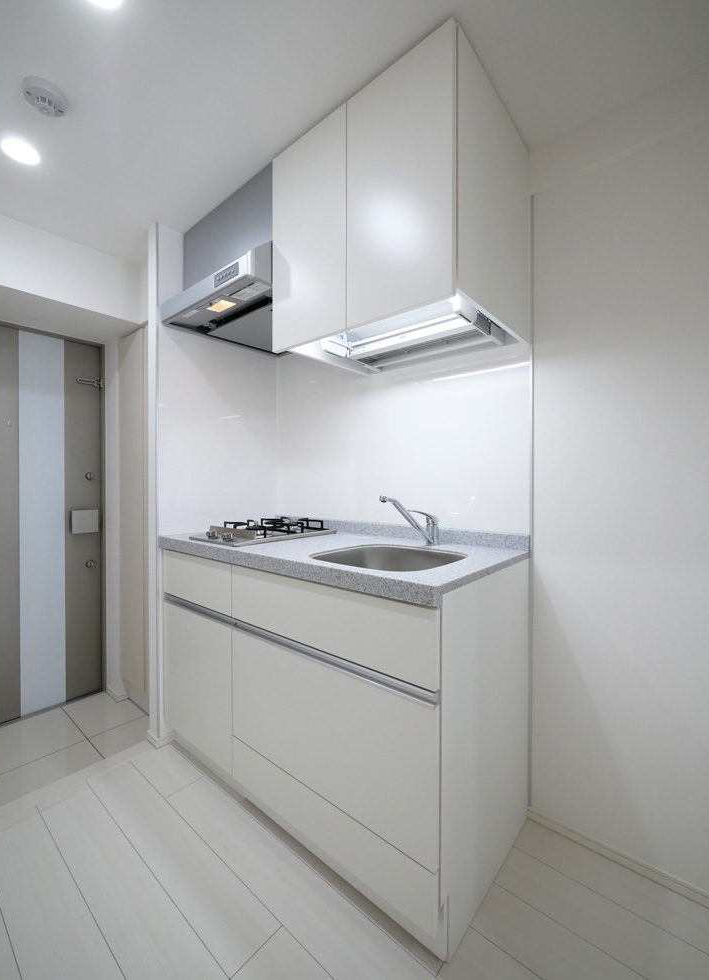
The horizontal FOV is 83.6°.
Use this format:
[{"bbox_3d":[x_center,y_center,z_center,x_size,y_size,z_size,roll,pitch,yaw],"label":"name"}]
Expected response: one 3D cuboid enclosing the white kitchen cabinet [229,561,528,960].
[{"bbox_3d":[0.069,0.640,1.300,0.784,0.813,0.577,0,0,41],"label":"white kitchen cabinet"}]

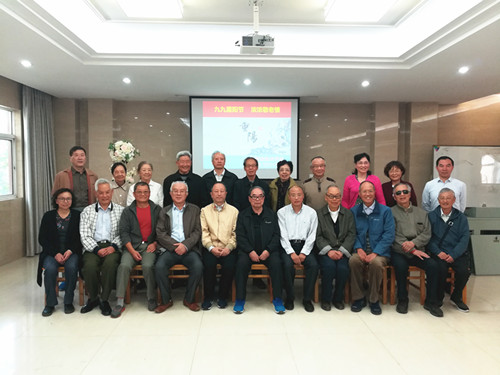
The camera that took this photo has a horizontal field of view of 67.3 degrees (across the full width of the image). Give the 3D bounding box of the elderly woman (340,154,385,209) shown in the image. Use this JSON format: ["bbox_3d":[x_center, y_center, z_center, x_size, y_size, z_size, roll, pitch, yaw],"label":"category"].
[{"bbox_3d":[1.446,0.410,4.827,0.470,1.690,0.300,1,3,6],"label":"elderly woman"}]

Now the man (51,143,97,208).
[{"bbox_3d":[-2.180,0.365,4.719,0.540,1.760,0.330,0,3,-15],"label":"man"}]

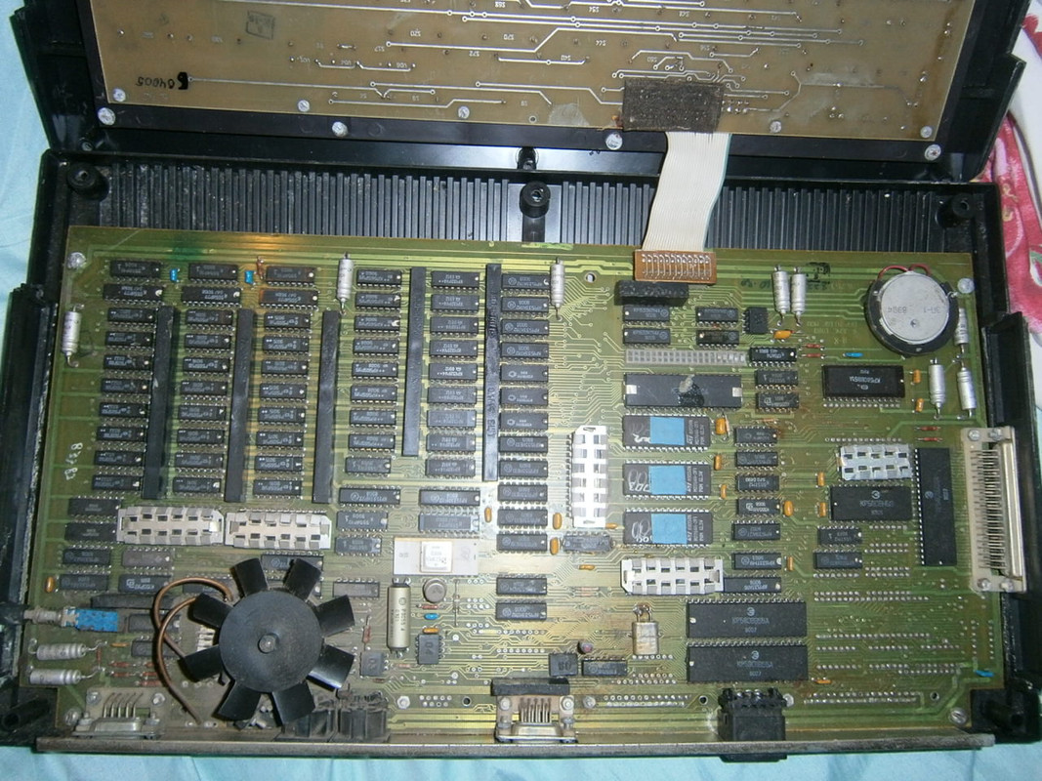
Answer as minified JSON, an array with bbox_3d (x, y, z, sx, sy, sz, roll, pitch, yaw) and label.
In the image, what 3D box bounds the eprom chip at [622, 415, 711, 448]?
[{"bbox_3d":[0.061,0.018,0.333,0.037,0.005,0.015,1,82,-3],"label":"eprom chip"}]

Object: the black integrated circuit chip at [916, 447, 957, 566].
[{"bbox_3d":[0.176,0.049,0.333,0.015,0.005,0.050,1,81,-3],"label":"black integrated circuit chip"}]

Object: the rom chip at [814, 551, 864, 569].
[{"bbox_3d":[0.133,0.071,0.327,0.020,0.004,0.007,1,83,-3],"label":"rom chip"}]

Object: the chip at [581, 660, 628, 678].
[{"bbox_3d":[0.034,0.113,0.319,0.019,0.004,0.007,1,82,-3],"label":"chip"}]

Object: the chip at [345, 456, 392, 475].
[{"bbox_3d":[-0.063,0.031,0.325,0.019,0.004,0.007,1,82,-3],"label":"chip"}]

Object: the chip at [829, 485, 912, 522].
[{"bbox_3d":[0.149,0.048,0.334,0.035,0.005,0.015,1,82,-3],"label":"chip"}]

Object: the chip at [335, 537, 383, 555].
[{"bbox_3d":[-0.065,0.063,0.318,0.019,0.004,0.007,1,81,-3],"label":"chip"}]

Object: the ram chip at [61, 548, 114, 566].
[{"bbox_3d":[-0.170,0.066,0.309,0.019,0.004,0.007,1,81,-3],"label":"ram chip"}]

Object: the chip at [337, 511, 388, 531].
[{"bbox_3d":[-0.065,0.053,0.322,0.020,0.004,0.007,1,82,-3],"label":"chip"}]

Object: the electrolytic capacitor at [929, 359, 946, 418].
[{"bbox_3d":[0.180,-0.001,0.338,0.006,0.006,0.025,1,83,-3],"label":"electrolytic capacitor"}]

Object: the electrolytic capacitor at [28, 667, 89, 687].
[{"bbox_3d":[-0.180,0.112,0.306,0.023,0.006,0.006,0,83,-3],"label":"electrolytic capacitor"}]

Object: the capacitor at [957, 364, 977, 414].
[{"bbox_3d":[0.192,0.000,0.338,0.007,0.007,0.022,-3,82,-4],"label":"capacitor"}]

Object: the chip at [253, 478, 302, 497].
[{"bbox_3d":[-0.098,0.040,0.318,0.020,0.004,0.007,1,81,-3],"label":"chip"}]

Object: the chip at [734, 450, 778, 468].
[{"bbox_3d":[0.100,0.029,0.331,0.018,0.004,0.007,1,81,-3],"label":"chip"}]

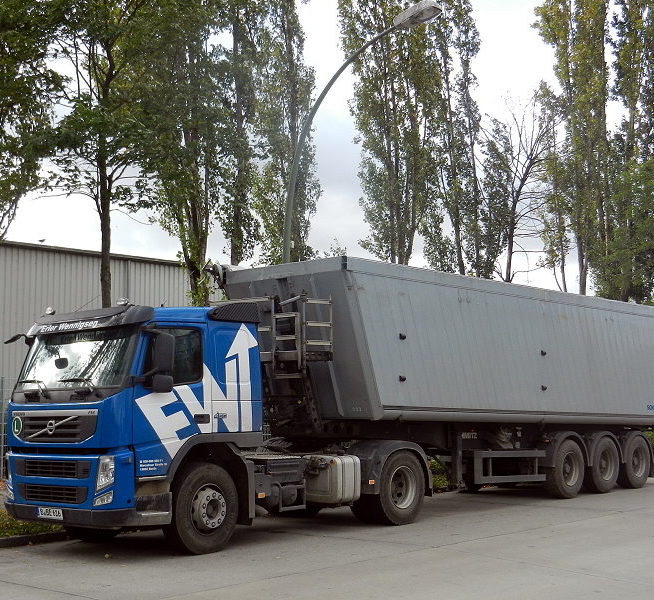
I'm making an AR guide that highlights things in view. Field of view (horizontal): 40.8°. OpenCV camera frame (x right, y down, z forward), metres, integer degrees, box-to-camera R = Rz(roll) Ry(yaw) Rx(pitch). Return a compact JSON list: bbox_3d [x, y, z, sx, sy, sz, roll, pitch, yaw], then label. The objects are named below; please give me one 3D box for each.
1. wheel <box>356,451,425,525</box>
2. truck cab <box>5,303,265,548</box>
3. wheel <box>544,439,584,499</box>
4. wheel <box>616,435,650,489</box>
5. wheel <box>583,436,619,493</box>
[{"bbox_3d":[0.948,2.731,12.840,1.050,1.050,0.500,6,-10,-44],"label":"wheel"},{"bbox_3d":[-2.433,1.532,10.990,2.120,2.900,2.500,6,-10,-44],"label":"truck cab"},{"bbox_3d":[4.335,3.089,16.077,1.070,1.070,0.370,6,-10,-44],"label":"wheel"},{"bbox_3d":[6.215,3.300,17.924,1.070,1.070,0.370,6,-10,-44],"label":"wheel"},{"bbox_3d":[5.277,3.195,17.003,1.070,1.070,0.370,6,-10,-44],"label":"wheel"}]

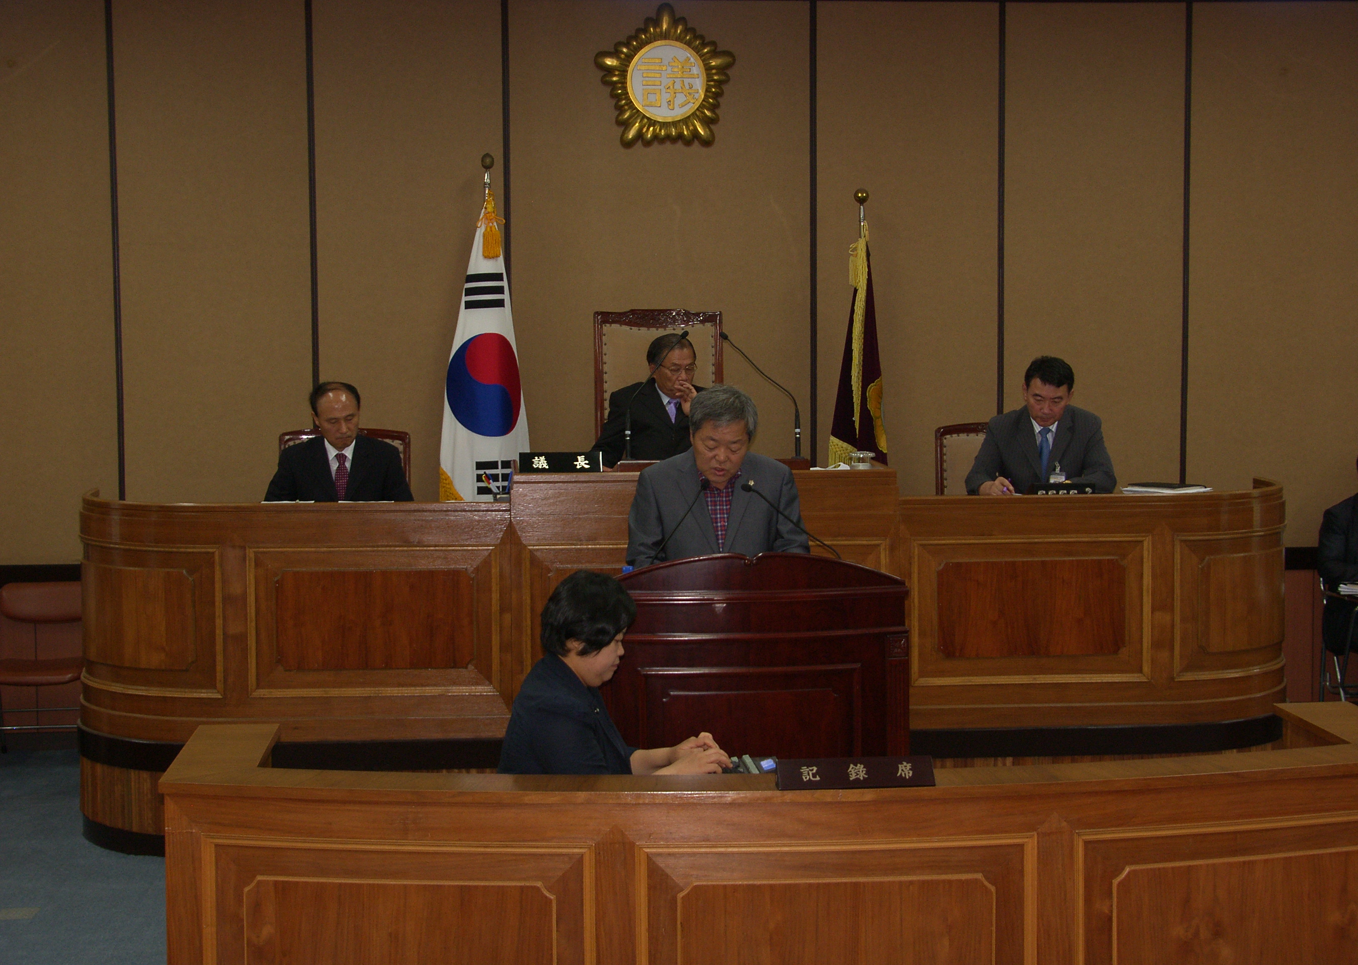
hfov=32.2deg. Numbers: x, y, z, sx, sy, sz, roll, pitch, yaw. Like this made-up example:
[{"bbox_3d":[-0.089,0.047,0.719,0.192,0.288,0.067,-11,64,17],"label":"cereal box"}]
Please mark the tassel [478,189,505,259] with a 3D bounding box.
[{"bbox_3d":[-0.708,-0.971,8.900,0.105,0.265,0.070,-1,5,-5],"label":"tassel"}]

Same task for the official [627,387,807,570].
[{"bbox_3d":[0.109,0.524,6.262,0.520,1.590,0.420,-1,5,-5],"label":"official"}]

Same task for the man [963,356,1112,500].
[{"bbox_3d":[1.288,0.209,8.444,0.530,1.295,0.750,-1,5,-5],"label":"man"}]

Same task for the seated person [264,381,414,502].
[{"bbox_3d":[-1.184,0.280,8.198,0.520,1.220,0.750,-1,5,-5],"label":"seated person"}]

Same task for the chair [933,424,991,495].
[{"bbox_3d":[1.192,0.311,8.653,0.580,1.060,0.620,-1,5,-5],"label":"chair"}]

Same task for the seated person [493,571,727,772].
[{"bbox_3d":[-0.117,0.807,5.031,0.600,1.225,0.460,0,5,9],"label":"seated person"}]

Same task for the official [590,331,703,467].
[{"bbox_3d":[-0.051,0.102,8.335,0.540,1.260,0.750,-1,5,-5],"label":"official"}]

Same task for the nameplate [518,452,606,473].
[{"bbox_3d":[-0.391,-0.065,7.739,0.285,0.071,0.070,-1,5,-5],"label":"nameplate"}]

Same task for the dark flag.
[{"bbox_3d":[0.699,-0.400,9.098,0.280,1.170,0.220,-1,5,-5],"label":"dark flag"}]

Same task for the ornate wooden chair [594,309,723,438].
[{"bbox_3d":[-0.071,0.049,8.531,0.620,1.335,0.660,-1,5,-5],"label":"ornate wooden chair"}]

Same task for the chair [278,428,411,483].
[{"bbox_3d":[-1.191,0.353,8.405,0.580,1.040,0.620,-1,5,-5],"label":"chair"}]

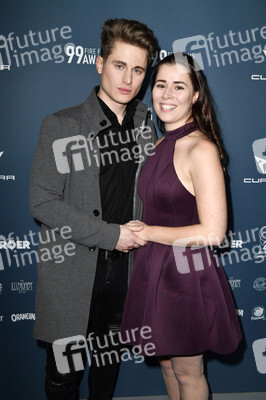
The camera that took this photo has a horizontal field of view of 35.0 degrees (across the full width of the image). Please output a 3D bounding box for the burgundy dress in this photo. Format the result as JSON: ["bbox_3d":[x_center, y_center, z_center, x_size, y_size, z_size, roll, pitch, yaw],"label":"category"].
[{"bbox_3d":[0.184,0.130,1.543,0.450,0.860,0.370,7,14,23],"label":"burgundy dress"}]

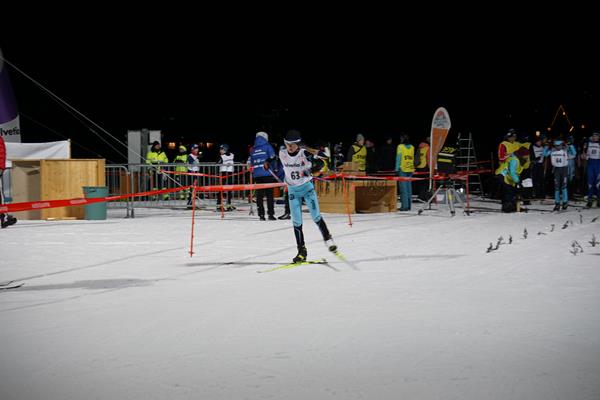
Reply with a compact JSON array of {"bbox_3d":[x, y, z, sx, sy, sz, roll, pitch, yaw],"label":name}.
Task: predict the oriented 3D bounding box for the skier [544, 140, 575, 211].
[{"bbox_3d":[6.178,-0.612,32.596,0.620,1.740,0.420,0,2,9],"label":"skier"}]

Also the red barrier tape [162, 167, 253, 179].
[{"bbox_3d":[-1.956,-0.555,28.896,1.880,0.260,0.300,0,2,0],"label":"red barrier tape"}]

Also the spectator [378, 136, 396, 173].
[{"bbox_3d":[2.189,-0.667,33.995,0.500,1.770,0.380,-1,2,-18],"label":"spectator"}]

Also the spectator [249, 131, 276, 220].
[{"bbox_3d":[-0.752,-0.487,27.397,0.560,1.790,0.450,1,2,24],"label":"spectator"}]

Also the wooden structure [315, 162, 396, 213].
[{"bbox_3d":[1.275,-0.267,31.405,1.830,1.120,0.900,0,2,-1],"label":"wooden structure"}]

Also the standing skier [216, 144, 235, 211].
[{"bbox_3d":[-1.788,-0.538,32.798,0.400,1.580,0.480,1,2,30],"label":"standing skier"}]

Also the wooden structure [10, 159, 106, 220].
[{"bbox_3d":[-5.037,-0.244,28.505,1.900,1.240,1.000,0,2,-3],"label":"wooden structure"}]

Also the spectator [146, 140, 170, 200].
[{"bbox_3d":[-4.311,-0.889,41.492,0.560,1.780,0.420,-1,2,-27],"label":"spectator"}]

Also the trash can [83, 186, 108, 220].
[{"bbox_3d":[-4.177,0.059,27.913,0.530,0.670,0.530,0,2,0],"label":"trash can"}]

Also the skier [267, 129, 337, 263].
[{"bbox_3d":[0.018,-0.056,16.305,0.780,1.570,0.850,0,2,14],"label":"skier"}]

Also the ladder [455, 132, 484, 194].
[{"bbox_3d":[5.450,-1.113,43.686,0.500,2.100,1.050,1,2,27],"label":"ladder"}]

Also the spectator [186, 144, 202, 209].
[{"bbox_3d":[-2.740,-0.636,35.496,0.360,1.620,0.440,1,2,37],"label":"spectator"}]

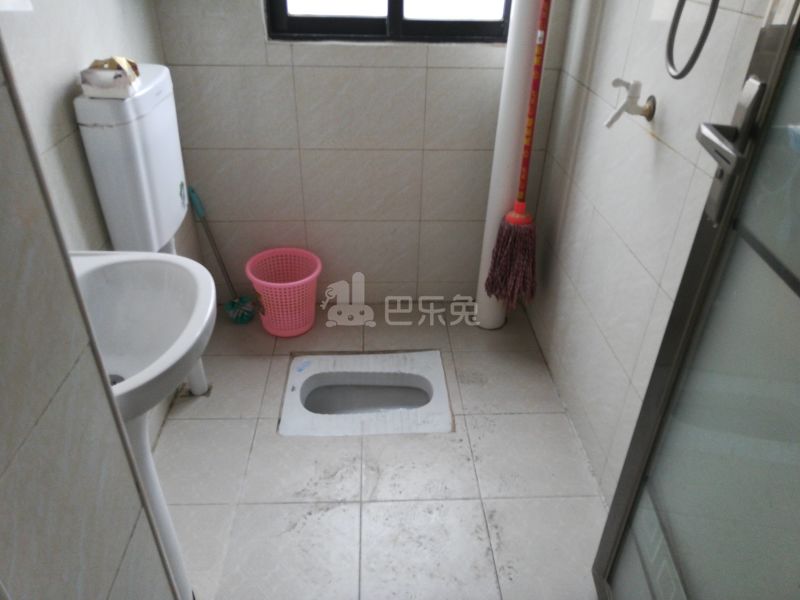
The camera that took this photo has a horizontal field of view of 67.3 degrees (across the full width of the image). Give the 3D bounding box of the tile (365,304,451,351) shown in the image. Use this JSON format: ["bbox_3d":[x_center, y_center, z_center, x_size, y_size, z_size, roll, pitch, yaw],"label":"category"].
[{"bbox_3d":[0.021,0.105,2.144,0.299,0.010,0.297,0,32,-3],"label":"tile"}]

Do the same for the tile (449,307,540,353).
[{"bbox_3d":[0.324,0.104,2.159,0.304,0.010,0.297,0,32,-3],"label":"tile"}]

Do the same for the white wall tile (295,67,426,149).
[{"bbox_3d":[-0.119,-0.599,1.882,0.399,0.250,0.010,0,31,-3],"label":"white wall tile"}]

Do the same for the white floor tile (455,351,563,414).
[{"bbox_3d":[0.336,0.258,1.883,0.300,0.010,0.300,0,32,-3],"label":"white floor tile"}]

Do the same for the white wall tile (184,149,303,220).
[{"bbox_3d":[-0.517,-0.384,1.992,0.387,0.250,0.010,0,31,-3],"label":"white wall tile"}]

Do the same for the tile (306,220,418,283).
[{"bbox_3d":[-0.129,-0.168,2.142,0.399,0.249,0.010,0,32,-3],"label":"tile"}]

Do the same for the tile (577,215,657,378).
[{"bbox_3d":[0.521,-0.023,1.453,0.010,0.251,0.400,-1,32,-3],"label":"tile"}]

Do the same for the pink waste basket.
[{"bbox_3d":[-0.394,-0.018,2.091,0.256,0.238,0.256,0,32,-3],"label":"pink waste basket"}]

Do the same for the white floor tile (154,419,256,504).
[{"bbox_3d":[-0.525,0.418,1.575,0.257,0.010,0.306,0,31,-3],"label":"white floor tile"}]

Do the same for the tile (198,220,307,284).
[{"bbox_3d":[-0.528,-0.163,2.115,0.400,0.250,0.010,0,32,-3],"label":"tile"}]

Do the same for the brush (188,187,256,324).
[{"bbox_3d":[-0.616,-0.142,2.038,0.105,0.480,0.105,-16,18,7],"label":"brush"}]

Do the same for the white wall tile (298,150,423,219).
[{"bbox_3d":[-0.124,-0.378,2.000,0.400,0.250,0.010,0,32,-3],"label":"white wall tile"}]

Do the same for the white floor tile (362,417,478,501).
[{"bbox_3d":[0.049,0.420,1.616,0.300,0.010,0.300,0,32,-3],"label":"white floor tile"}]

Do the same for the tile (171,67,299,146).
[{"bbox_3d":[-0.511,-0.598,1.863,0.387,0.250,0.010,0,31,-3],"label":"tile"}]

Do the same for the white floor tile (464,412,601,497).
[{"bbox_3d":[0.348,0.418,1.630,0.300,0.010,0.300,0,32,-3],"label":"white floor tile"}]

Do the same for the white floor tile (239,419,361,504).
[{"bbox_3d":[-0.251,0.422,1.603,0.300,0.010,0.300,0,32,-3],"label":"white floor tile"}]

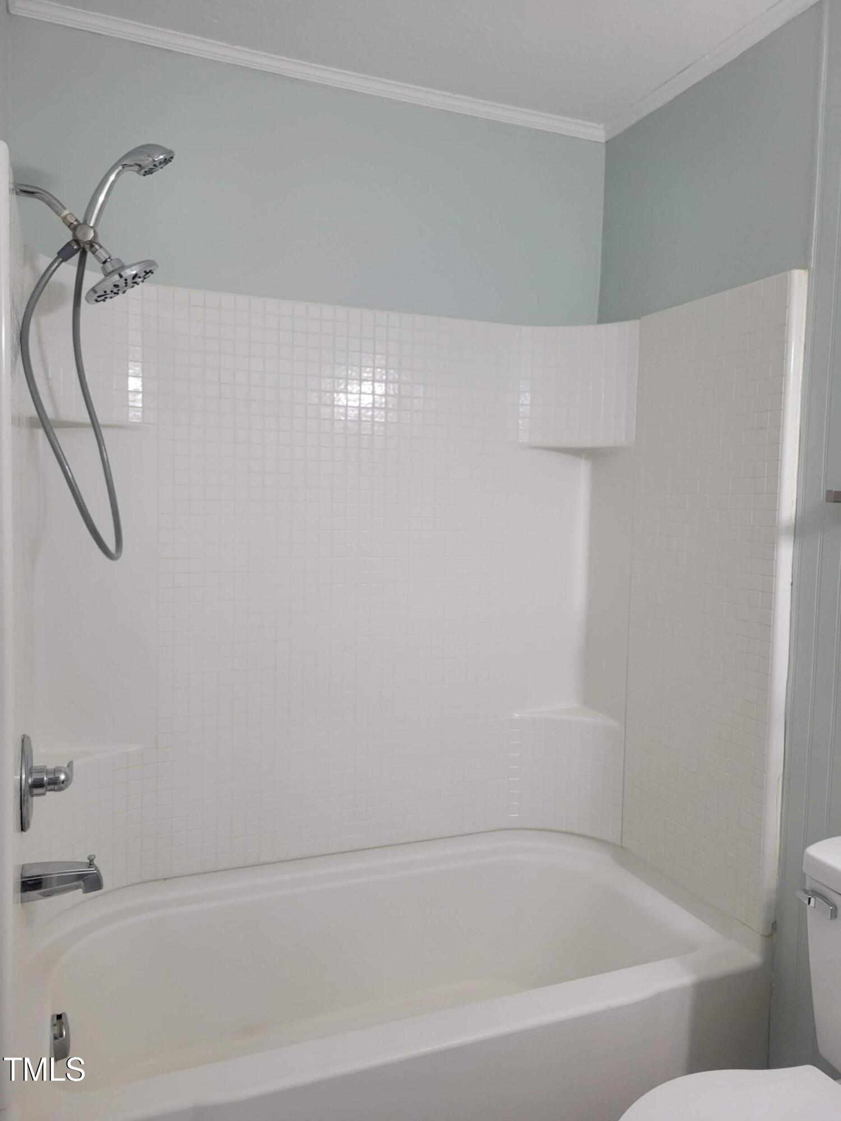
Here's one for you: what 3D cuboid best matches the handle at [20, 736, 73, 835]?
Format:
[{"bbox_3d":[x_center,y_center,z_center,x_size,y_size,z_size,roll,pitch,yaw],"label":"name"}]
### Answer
[{"bbox_3d":[-0.687,0.407,1.554,0.089,0.183,0.181,-1,4,-23],"label":"handle"}]

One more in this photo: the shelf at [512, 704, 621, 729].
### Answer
[{"bbox_3d":[0.398,0.443,2.307,0.237,0.024,0.228,-1,4,-23],"label":"shelf"}]

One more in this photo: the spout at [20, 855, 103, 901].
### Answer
[{"bbox_3d":[-0.668,0.590,1.573,0.137,0.059,0.063,-1,4,-23],"label":"spout"}]

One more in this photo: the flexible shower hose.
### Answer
[{"bbox_3d":[-0.630,-0.285,1.525,0.167,0.567,0.082,-1,4,-23],"label":"flexible shower hose"}]

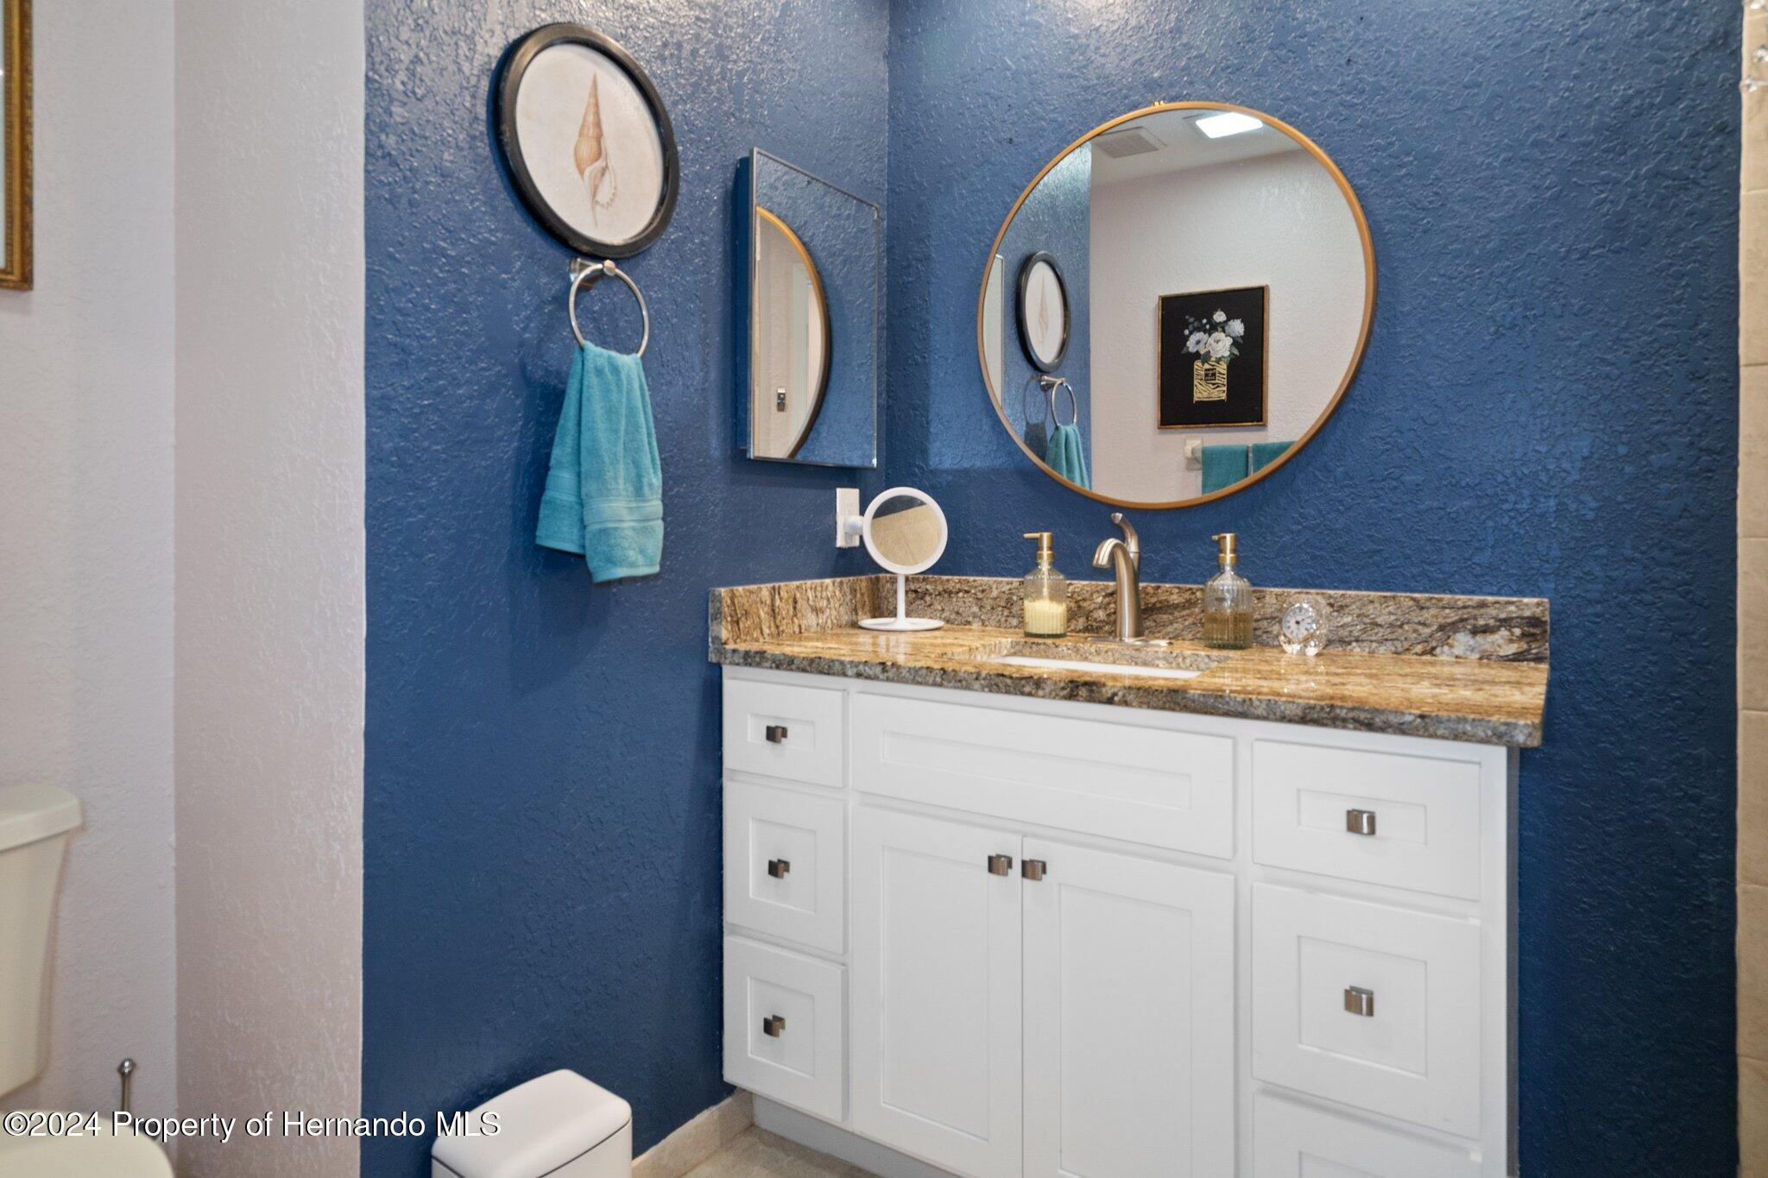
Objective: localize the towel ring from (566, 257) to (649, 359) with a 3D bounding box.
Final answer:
[{"bbox_3d":[-0.433,-0.424,1.493,0.076,0.155,0.156,2,4,34],"label":"towel ring"}]

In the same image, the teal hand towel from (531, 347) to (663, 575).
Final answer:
[{"bbox_3d":[-0.422,-0.184,1.479,0.075,0.355,0.192,2,4,34],"label":"teal hand towel"}]

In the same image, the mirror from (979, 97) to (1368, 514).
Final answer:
[{"bbox_3d":[0.508,-0.523,1.847,0.748,0.745,0.028,2,4,34],"label":"mirror"}]

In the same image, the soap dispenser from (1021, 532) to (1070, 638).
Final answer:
[{"bbox_3d":[0.316,-0.009,1.932,0.096,0.208,0.087,-1,3,-20],"label":"soap dispenser"}]

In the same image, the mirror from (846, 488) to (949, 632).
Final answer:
[{"bbox_3d":[0.037,-0.059,2.056,0.185,0.294,0.175,0,3,-9],"label":"mirror"}]

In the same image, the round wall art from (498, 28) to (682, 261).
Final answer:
[{"bbox_3d":[-0.442,-0.682,1.508,0.026,0.335,0.340,2,4,34],"label":"round wall art"}]

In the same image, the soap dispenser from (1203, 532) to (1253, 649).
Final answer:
[{"bbox_3d":[0.606,0.003,1.734,0.096,0.208,0.087,-3,4,-42],"label":"soap dispenser"}]

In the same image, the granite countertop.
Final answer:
[{"bbox_3d":[0.364,0.073,1.653,1.245,0.134,0.565,2,4,34],"label":"granite countertop"}]

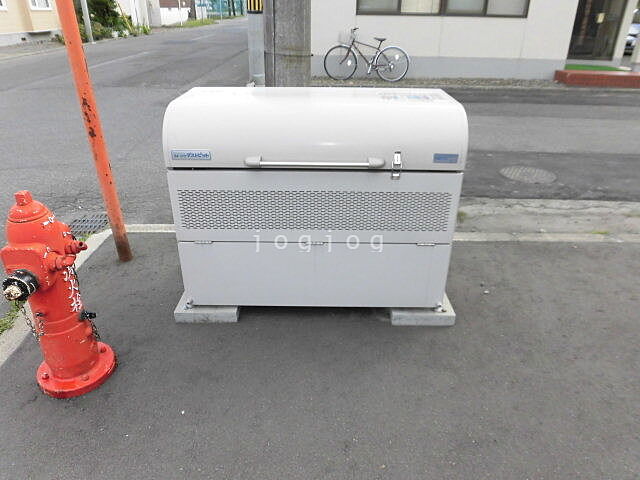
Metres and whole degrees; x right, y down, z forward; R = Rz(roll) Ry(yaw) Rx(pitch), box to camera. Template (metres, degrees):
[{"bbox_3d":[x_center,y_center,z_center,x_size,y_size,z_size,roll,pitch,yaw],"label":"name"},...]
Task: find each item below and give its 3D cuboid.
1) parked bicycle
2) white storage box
[{"bbox_3d":[1.005,-3.875,9.334,1.810,1.040,0.570,2,28,2],"label":"parked bicycle"},{"bbox_3d":[-0.018,-0.178,2.281,1.360,1.035,0.640,0,29,1],"label":"white storage box"}]

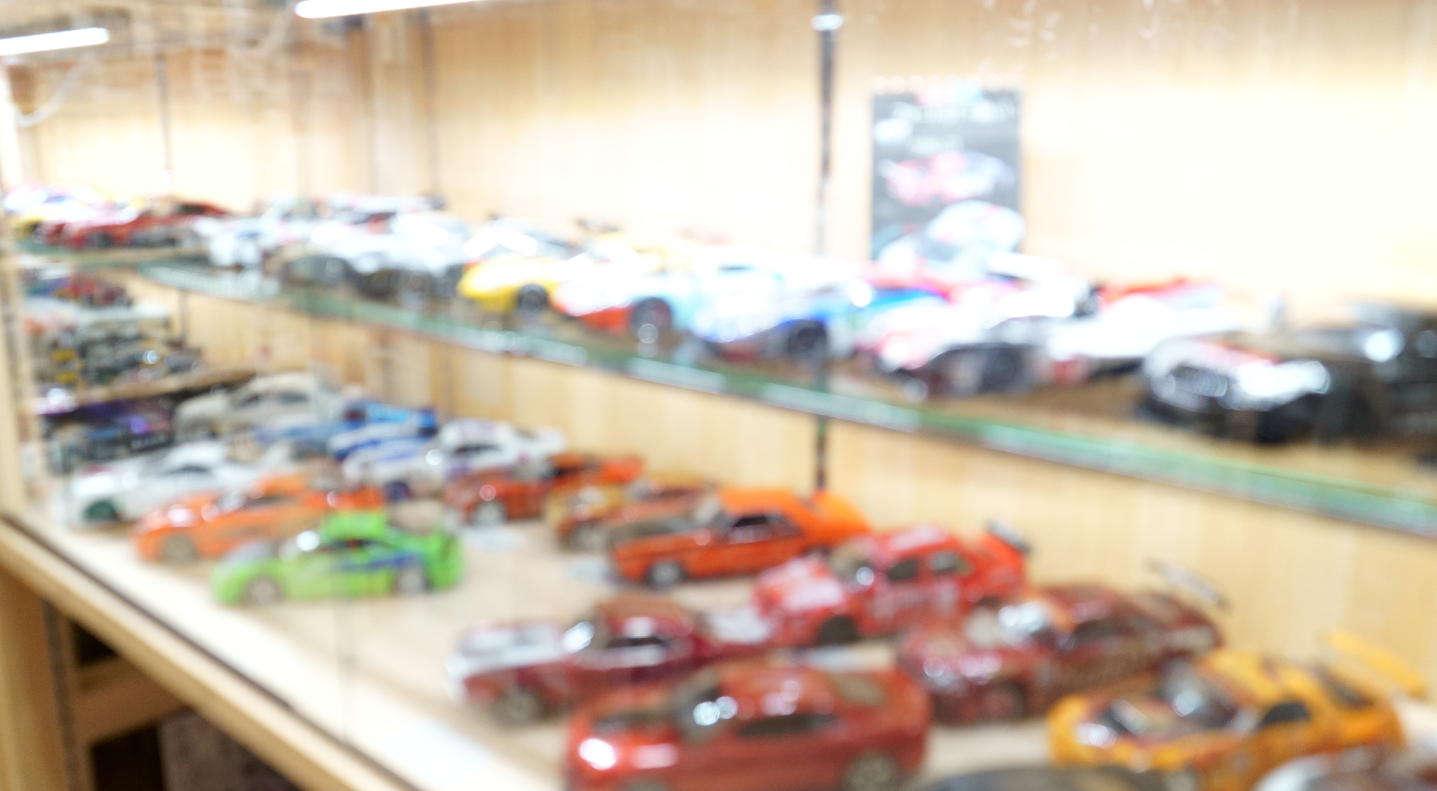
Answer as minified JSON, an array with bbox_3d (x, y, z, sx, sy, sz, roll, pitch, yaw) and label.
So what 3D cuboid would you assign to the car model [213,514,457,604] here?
[{"bbox_3d":[-0.389,0.158,1.147,0.243,0.071,0.100,-3,14,-14],"label":"car model"}]

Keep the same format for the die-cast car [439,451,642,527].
[{"bbox_3d":[-0.215,0.108,1.373,0.246,0.069,0.103,-3,14,-16],"label":"die-cast car"}]

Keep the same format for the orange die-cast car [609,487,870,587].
[{"bbox_3d":[0.021,0.145,1.205,0.272,0.071,0.107,-3,14,-14],"label":"orange die-cast car"}]

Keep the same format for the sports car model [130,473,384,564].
[{"bbox_3d":[-0.511,0.132,1.253,0.255,0.071,0.101,-3,14,-13],"label":"sports car model"}]

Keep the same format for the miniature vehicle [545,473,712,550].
[{"bbox_3d":[-0.082,0.125,1.298,0.257,0.072,0.105,-4,14,-19],"label":"miniature vehicle"}]

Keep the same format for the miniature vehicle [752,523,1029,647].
[{"bbox_3d":[0.167,0.174,1.075,0.255,0.077,0.102,-5,15,-19],"label":"miniature vehicle"}]

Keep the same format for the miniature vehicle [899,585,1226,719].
[{"bbox_3d":[0.289,0.208,0.950,0.265,0.073,0.106,-4,14,-17],"label":"miniature vehicle"}]

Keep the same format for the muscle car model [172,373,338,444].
[{"bbox_3d":[-0.711,0.013,1.726,0.248,0.076,0.100,-6,15,-23],"label":"muscle car model"}]

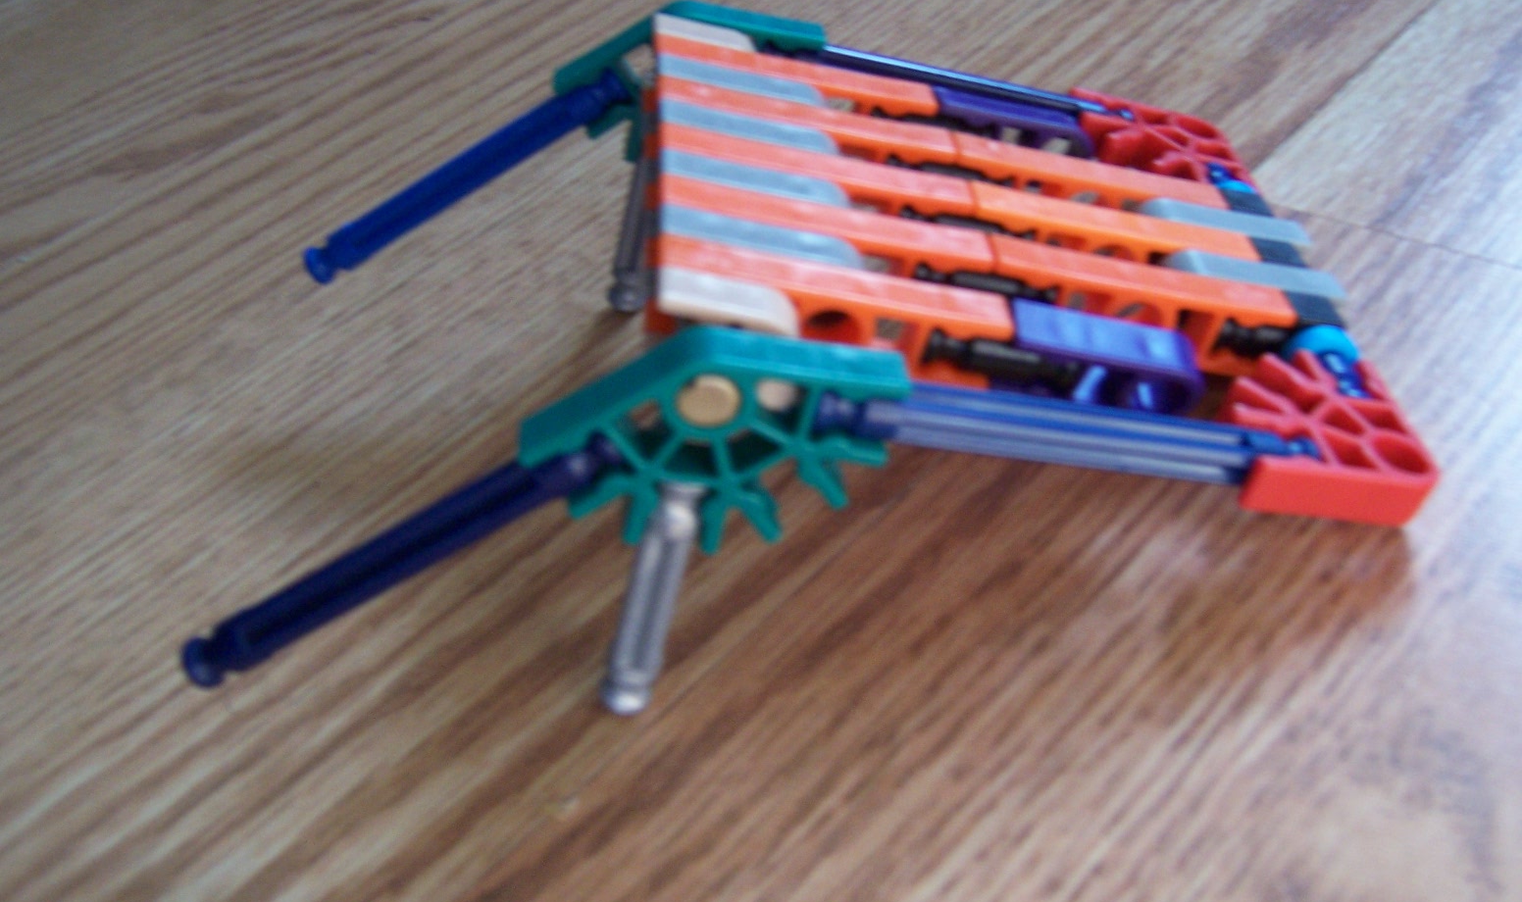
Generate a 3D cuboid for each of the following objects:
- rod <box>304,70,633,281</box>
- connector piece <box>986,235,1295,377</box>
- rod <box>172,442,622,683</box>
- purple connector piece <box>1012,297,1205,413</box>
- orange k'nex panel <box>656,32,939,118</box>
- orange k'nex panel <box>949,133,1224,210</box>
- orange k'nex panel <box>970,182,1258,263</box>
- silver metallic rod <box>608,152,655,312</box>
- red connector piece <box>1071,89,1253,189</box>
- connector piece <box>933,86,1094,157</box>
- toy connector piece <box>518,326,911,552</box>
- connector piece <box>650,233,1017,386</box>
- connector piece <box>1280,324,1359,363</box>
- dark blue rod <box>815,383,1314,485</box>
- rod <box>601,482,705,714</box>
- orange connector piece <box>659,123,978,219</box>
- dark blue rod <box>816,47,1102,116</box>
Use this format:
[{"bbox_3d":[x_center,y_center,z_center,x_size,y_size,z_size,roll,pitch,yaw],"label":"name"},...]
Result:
[{"bbox_3d":[-0.043,-0.039,0.208,0.054,0.006,0.006,-28,37,16],"label":"rod"},{"bbox_3d":[0.043,-0.016,0.169,0.037,0.010,0.006,8,38,-13],"label":"connector piece"},{"bbox_3d":[-0.036,0.010,0.145,0.054,0.006,0.006,-28,36,17],"label":"rod"},{"bbox_3d":[0.036,-0.009,0.152,0.022,0.009,0.006,8,38,-11],"label":"purple connector piece"},{"bbox_3d":[0.004,-0.044,0.185,0.036,0.009,0.006,8,38,-11],"label":"orange k'nex panel"},{"bbox_3d":[0.040,-0.031,0.182,0.036,0.009,0.006,8,38,-11],"label":"orange k'nex panel"},{"bbox_3d":[0.042,-0.024,0.179,0.037,0.010,0.006,8,38,-13],"label":"orange k'nex panel"},{"bbox_3d":[-0.017,-0.035,0.210,0.006,0.033,0.006,9,38,-12],"label":"silver metallic rod"},{"bbox_3d":[0.055,-0.041,0.203,0.022,0.006,0.022,7,39,-11],"label":"red connector piece"},{"bbox_3d":[0.033,-0.042,0.197,0.023,0.010,0.006,8,38,-13],"label":"connector piece"},{"bbox_3d":[-0.004,-0.002,0.138,0.037,0.023,0.006,-9,39,3],"label":"toy connector piece"},{"bbox_3d":[0.007,-0.014,0.147,0.036,0.009,0.006,8,38,-11],"label":"connector piece"},{"bbox_3d":[0.065,-0.010,0.169,0.010,0.010,0.003,8,38,-13],"label":"connector piece"},{"bbox_3d":[0.032,-0.002,0.146,0.054,0.006,0.006,7,38,-12],"label":"dark blue rod"},{"bbox_3d":[-0.011,0.015,0.155,0.006,0.034,0.006,7,38,-12],"label":"rod"},{"bbox_3d":[0.005,-0.029,0.171,0.037,0.010,0.006,8,38,-13],"label":"orange connector piece"},{"bbox_3d":[0.026,-0.051,0.205,0.054,0.006,0.006,7,38,-12],"label":"dark blue rod"}]

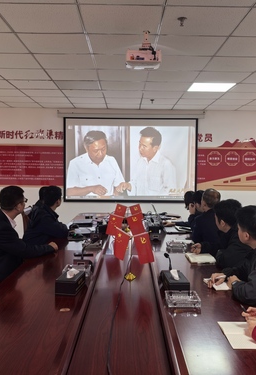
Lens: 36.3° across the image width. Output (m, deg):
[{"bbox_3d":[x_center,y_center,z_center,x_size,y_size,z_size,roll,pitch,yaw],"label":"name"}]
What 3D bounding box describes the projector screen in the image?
[{"bbox_3d":[0.050,-0.503,7.404,2.520,1.600,0.050,1,3,0],"label":"projector screen"}]

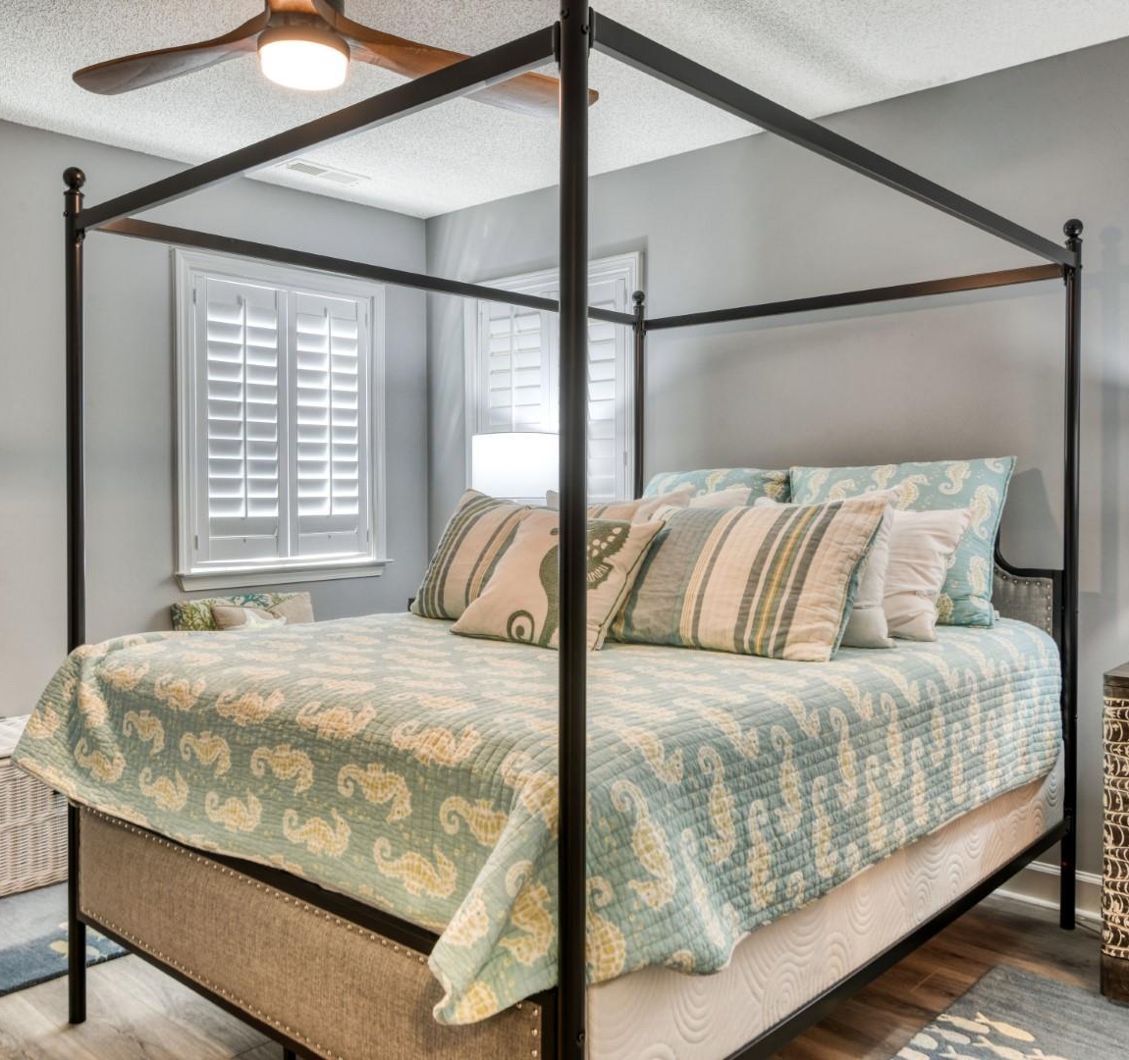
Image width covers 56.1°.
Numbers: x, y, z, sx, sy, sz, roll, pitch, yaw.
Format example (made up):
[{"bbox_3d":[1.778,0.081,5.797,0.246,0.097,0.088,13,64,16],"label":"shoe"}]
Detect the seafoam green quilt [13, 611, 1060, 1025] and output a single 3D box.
[{"bbox_3d":[0.037,0.449,2.642,1.760,0.400,2.060,2,3,43],"label":"seafoam green quilt"}]

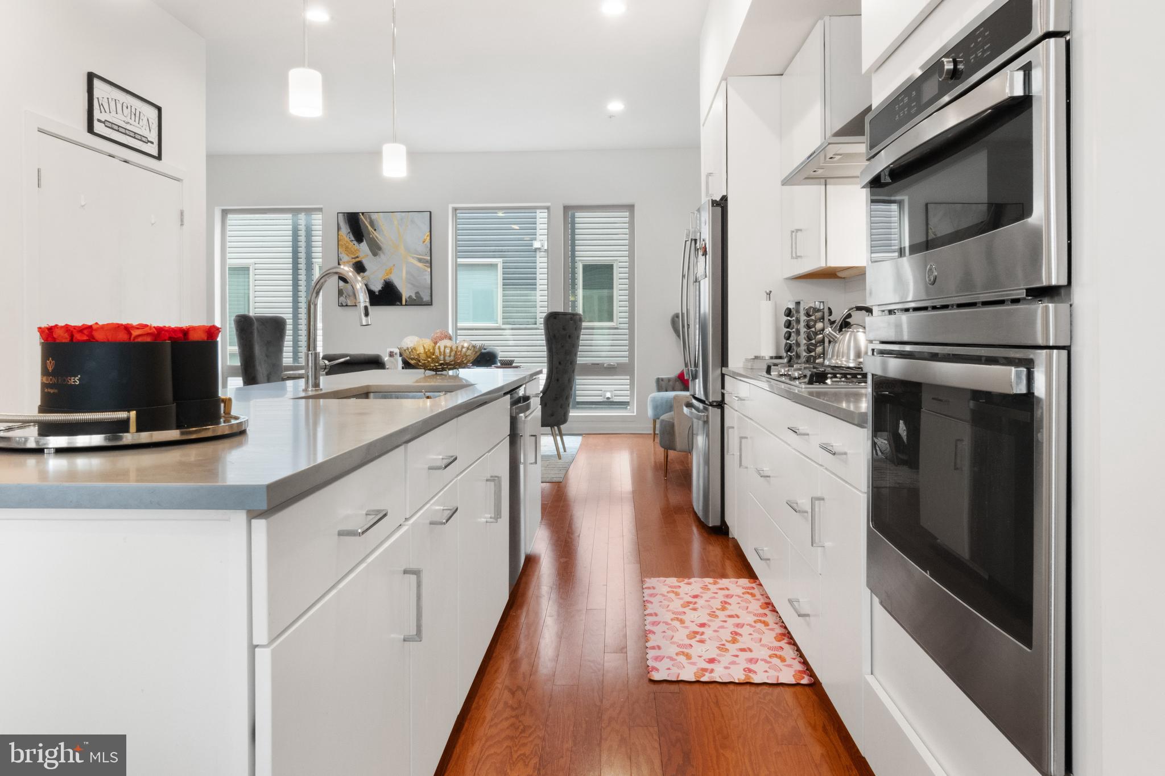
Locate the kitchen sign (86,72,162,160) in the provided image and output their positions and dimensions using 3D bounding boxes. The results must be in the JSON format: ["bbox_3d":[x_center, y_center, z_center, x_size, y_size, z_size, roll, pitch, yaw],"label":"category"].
[{"bbox_3d":[-2.583,-1.529,4.050,0.025,0.325,0.590,0,2,3],"label":"kitchen sign"}]

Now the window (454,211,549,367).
[{"bbox_3d":[-0.885,-0.858,7.830,1.060,2.250,0.100,0,2,3],"label":"window"}]

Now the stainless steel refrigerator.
[{"bbox_3d":[0.975,-0.133,4.220,0.790,1.790,0.910,0,2,3],"label":"stainless steel refrigerator"}]

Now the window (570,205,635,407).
[{"bbox_3d":[0.195,-0.855,7.780,0.750,2.250,0.100,0,2,3],"label":"window"}]

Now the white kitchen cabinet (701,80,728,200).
[{"bbox_3d":[1.085,-1.380,4.270,0.600,0.600,0.900,0,3,3],"label":"white kitchen cabinet"}]

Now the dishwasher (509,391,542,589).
[{"bbox_3d":[-0.565,0.405,3.030,0.600,0.800,0.590,0,3,3],"label":"dishwasher"}]

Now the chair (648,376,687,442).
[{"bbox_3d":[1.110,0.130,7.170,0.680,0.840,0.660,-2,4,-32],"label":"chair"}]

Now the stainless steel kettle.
[{"bbox_3d":[1.055,-0.201,2.740,0.240,0.235,0.225,1,3,12],"label":"stainless steel kettle"}]

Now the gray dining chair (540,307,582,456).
[{"bbox_3d":[-0.330,-0.035,6.380,0.680,1.290,0.560,0,3,3],"label":"gray dining chair"}]

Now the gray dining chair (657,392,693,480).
[{"bbox_3d":[1.030,0.175,5.450,0.680,0.980,0.640,1,2,28],"label":"gray dining chair"}]

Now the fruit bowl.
[{"bbox_3d":[-0.652,-0.138,3.280,0.380,0.140,0.380,0,2,0],"label":"fruit bowl"}]

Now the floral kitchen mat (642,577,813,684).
[{"bbox_3d":[0.508,0.893,2.740,0.530,0.012,0.970,0,4,4],"label":"floral kitchen mat"}]

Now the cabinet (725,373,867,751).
[{"bbox_3d":[1.000,0.420,2.660,0.620,0.850,2.120,0,2,3],"label":"cabinet"}]

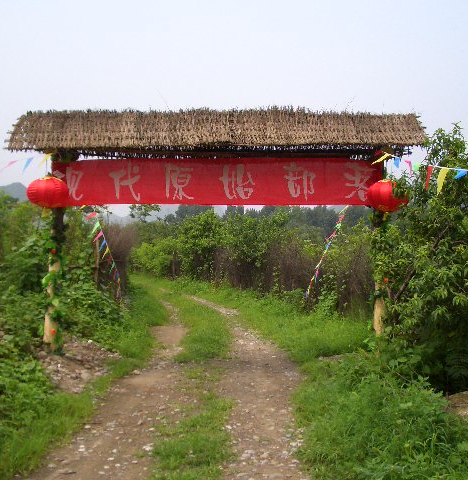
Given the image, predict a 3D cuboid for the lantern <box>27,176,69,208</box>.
[{"bbox_3d":[-2.623,-0.668,9.100,0.590,0.460,0.590,0,0,0],"label":"lantern"}]

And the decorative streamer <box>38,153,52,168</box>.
[{"bbox_3d":[-2.680,-1.130,9.200,0.200,0.230,0.050,0,0,0],"label":"decorative streamer"}]

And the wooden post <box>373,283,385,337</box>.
[{"bbox_3d":[2.081,0.238,9.350,0.190,2.700,0.190,0,0,0],"label":"wooden post"}]

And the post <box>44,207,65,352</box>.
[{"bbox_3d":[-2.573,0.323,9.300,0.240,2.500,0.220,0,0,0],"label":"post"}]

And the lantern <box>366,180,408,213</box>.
[{"bbox_3d":[2.159,-0.612,9.100,0.590,0.460,0.590,0,0,0],"label":"lantern"}]

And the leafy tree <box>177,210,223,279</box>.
[{"bbox_3d":[-1.333,0.174,25.000,1.850,2.700,1.900,0,0,0],"label":"leafy tree"}]

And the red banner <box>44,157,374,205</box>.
[{"bbox_3d":[-0.236,-0.829,9.250,4.720,0.700,0.060,0,0,0],"label":"red banner"}]

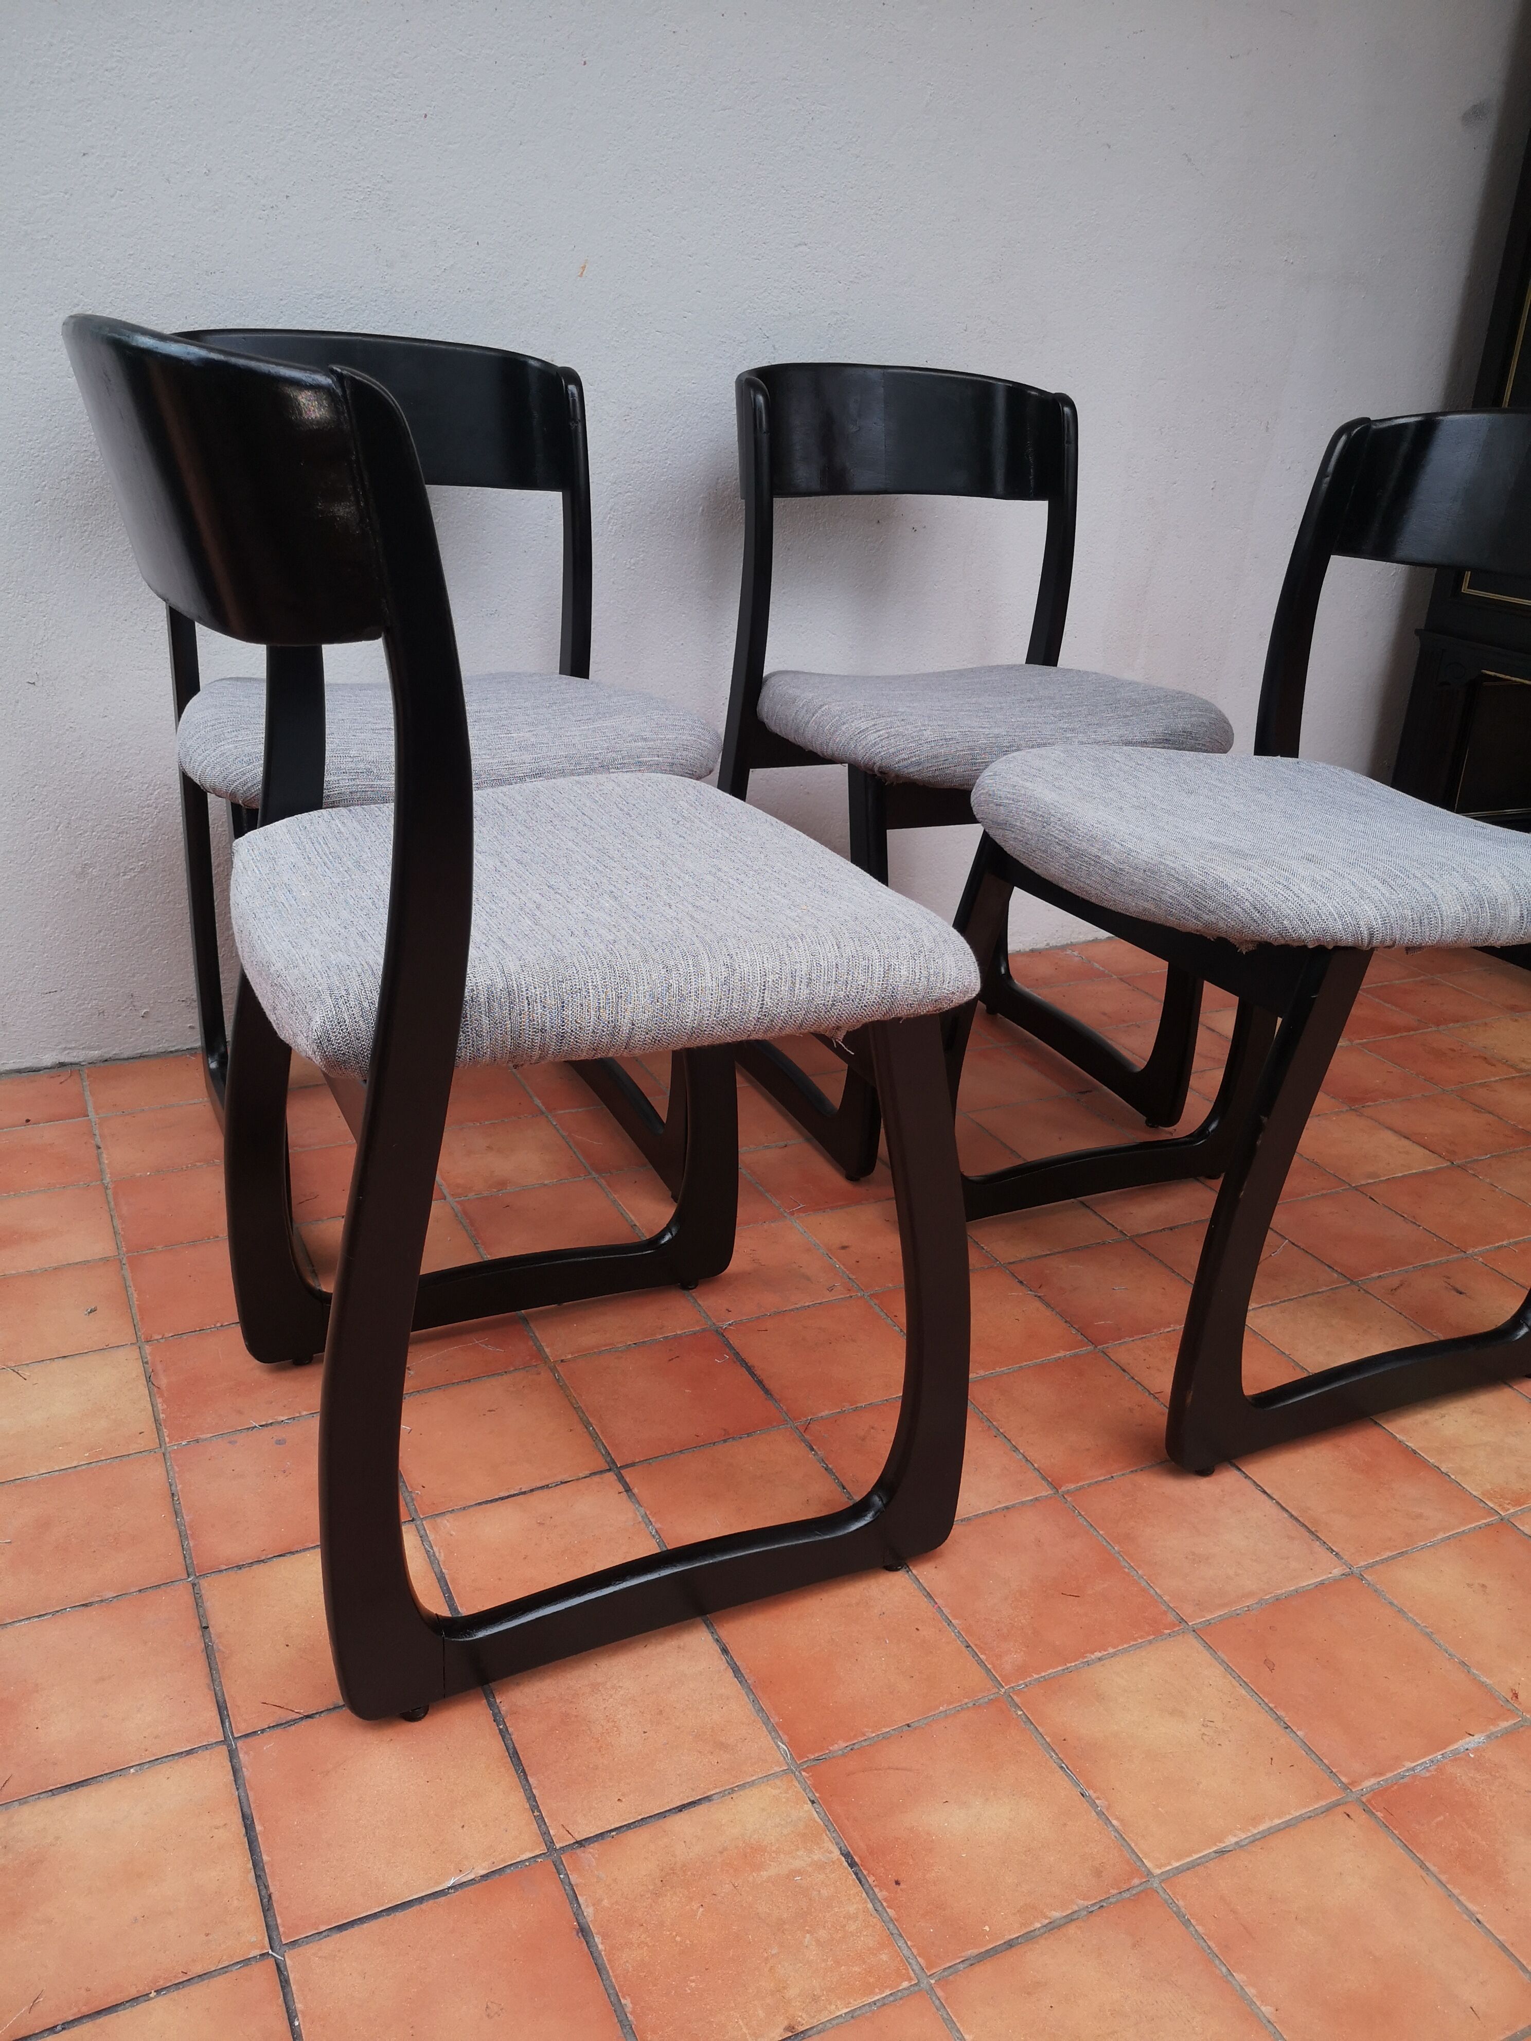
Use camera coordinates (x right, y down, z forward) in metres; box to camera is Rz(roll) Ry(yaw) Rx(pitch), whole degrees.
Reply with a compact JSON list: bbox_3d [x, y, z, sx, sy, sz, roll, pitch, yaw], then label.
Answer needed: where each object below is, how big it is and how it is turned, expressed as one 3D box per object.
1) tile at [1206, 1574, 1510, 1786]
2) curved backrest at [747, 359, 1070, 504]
[{"bbox_3d":[0.394,0.443,1.069,0.149,0.012,0.147,-7,25,-25],"label":"tile"},{"bbox_3d":[0.150,-0.675,1.830,0.431,0.143,0.105,-7,15,-24],"label":"curved backrest"}]

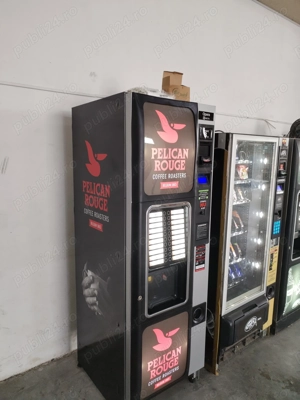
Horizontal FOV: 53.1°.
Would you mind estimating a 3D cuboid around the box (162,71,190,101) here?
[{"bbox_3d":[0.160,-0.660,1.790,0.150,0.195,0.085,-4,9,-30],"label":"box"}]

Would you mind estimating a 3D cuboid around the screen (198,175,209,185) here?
[{"bbox_3d":[0.327,-0.123,1.832,0.080,0.055,0.015,-5,10,-38],"label":"screen"}]

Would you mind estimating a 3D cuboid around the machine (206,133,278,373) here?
[{"bbox_3d":[0.577,0.326,2.610,0.730,1.690,0.750,-5,10,-39],"label":"machine"}]

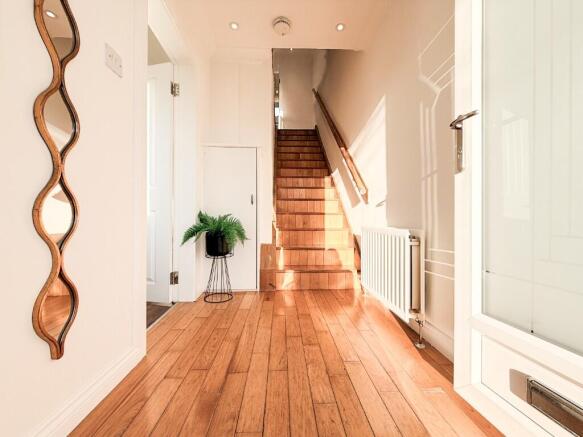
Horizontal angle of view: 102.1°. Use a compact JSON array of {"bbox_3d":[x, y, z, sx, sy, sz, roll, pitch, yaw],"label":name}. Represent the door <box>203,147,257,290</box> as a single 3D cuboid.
[{"bbox_3d":[-0.589,-0.001,2.275,0.515,1.375,0.040,0,-1,-3],"label":"door"}]

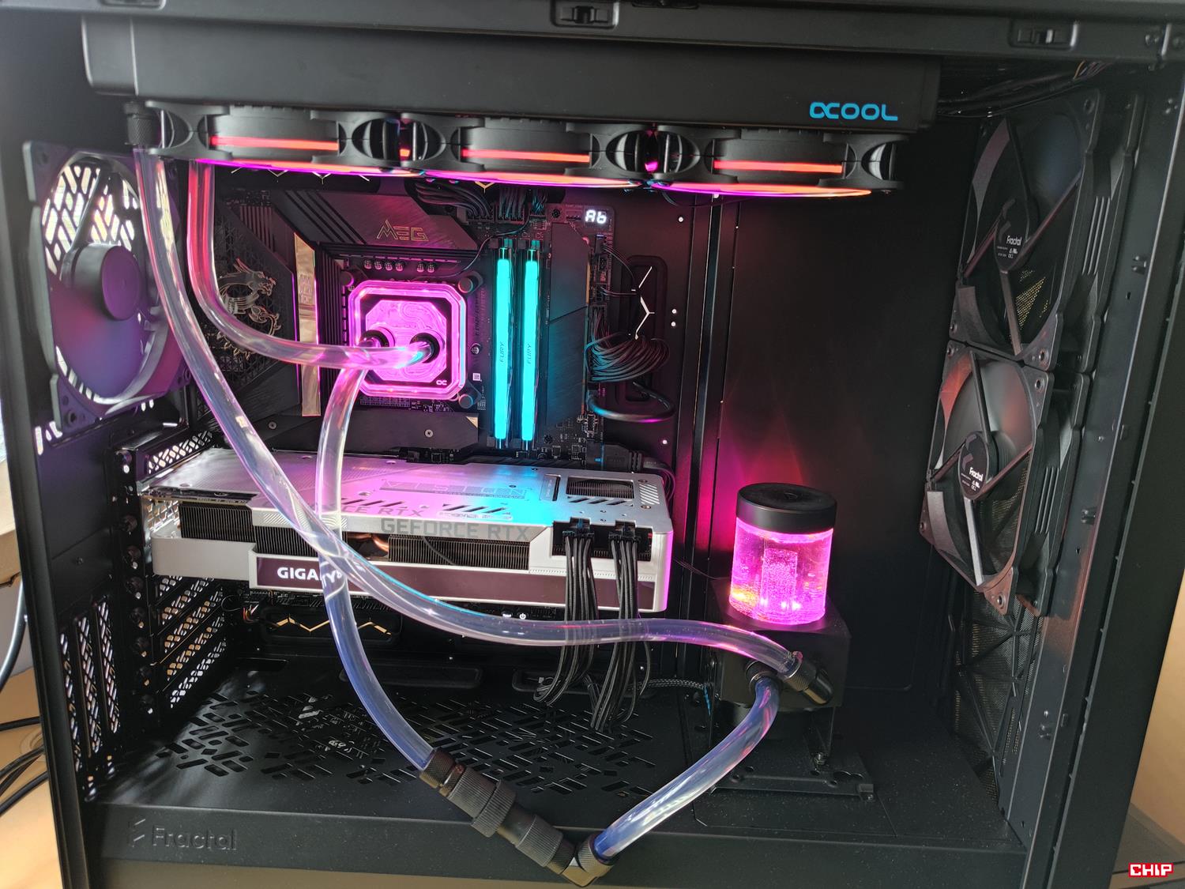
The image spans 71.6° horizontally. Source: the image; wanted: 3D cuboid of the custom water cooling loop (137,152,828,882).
[{"bbox_3d":[-0.056,0.023,0.465,0.387,0.350,0.210,3,14,1],"label":"custom water cooling loop"}]

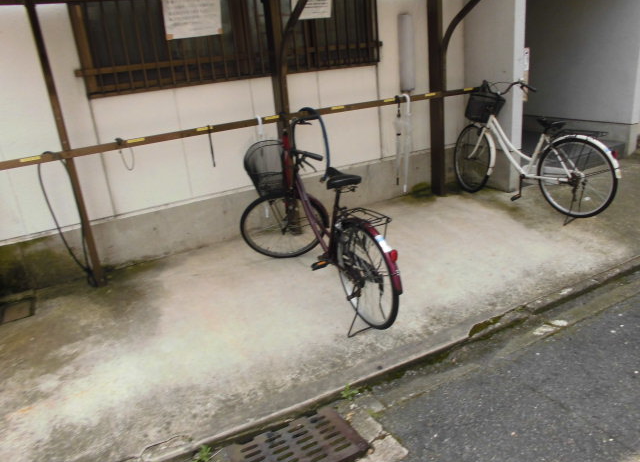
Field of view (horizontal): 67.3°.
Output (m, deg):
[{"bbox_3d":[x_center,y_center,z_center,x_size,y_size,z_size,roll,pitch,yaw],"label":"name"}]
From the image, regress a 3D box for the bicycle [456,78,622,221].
[{"bbox_3d":[1.769,-0.734,4.292,0.560,1.070,1.790,-18,23,-27],"label":"bicycle"}]

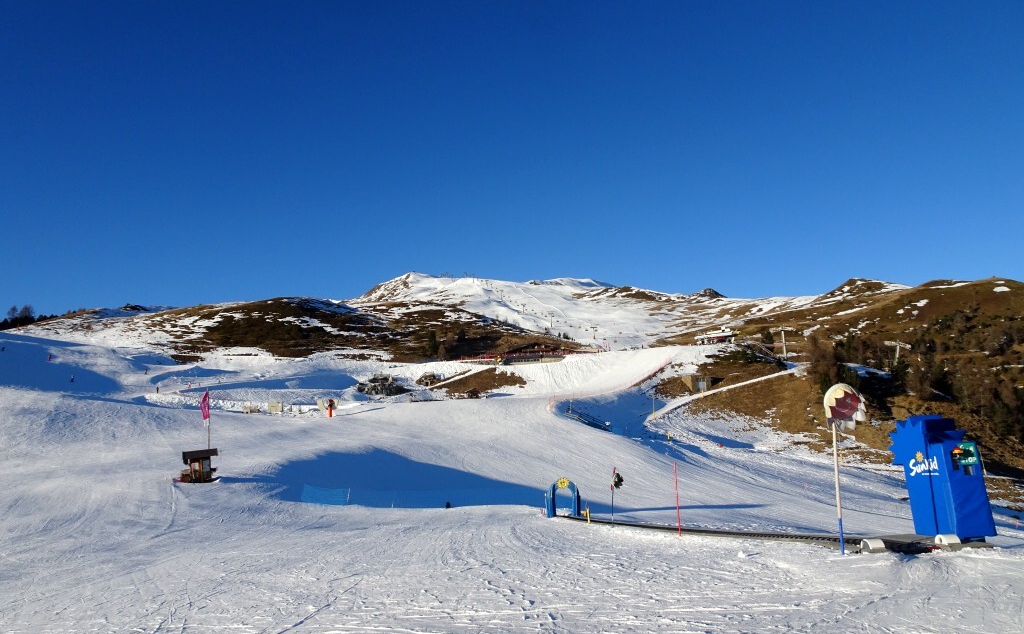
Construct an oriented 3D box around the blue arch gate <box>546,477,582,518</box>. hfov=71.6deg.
[{"bbox_3d":[2.967,10.499,41.300,1.800,2.300,1.300,0,-10,-8],"label":"blue arch gate"}]

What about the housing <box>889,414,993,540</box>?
[{"bbox_3d":[7.000,2.602,11.667,0.700,1.936,1.243,0,-13,-7],"label":"housing"}]

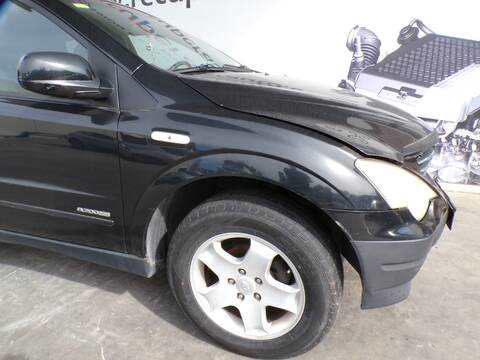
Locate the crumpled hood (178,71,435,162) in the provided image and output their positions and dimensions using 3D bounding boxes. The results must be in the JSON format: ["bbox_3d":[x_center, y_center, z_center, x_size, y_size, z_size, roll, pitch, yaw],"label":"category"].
[{"bbox_3d":[0.485,-0.442,1.889,1.140,0.300,1.500,6,19,16],"label":"crumpled hood"}]

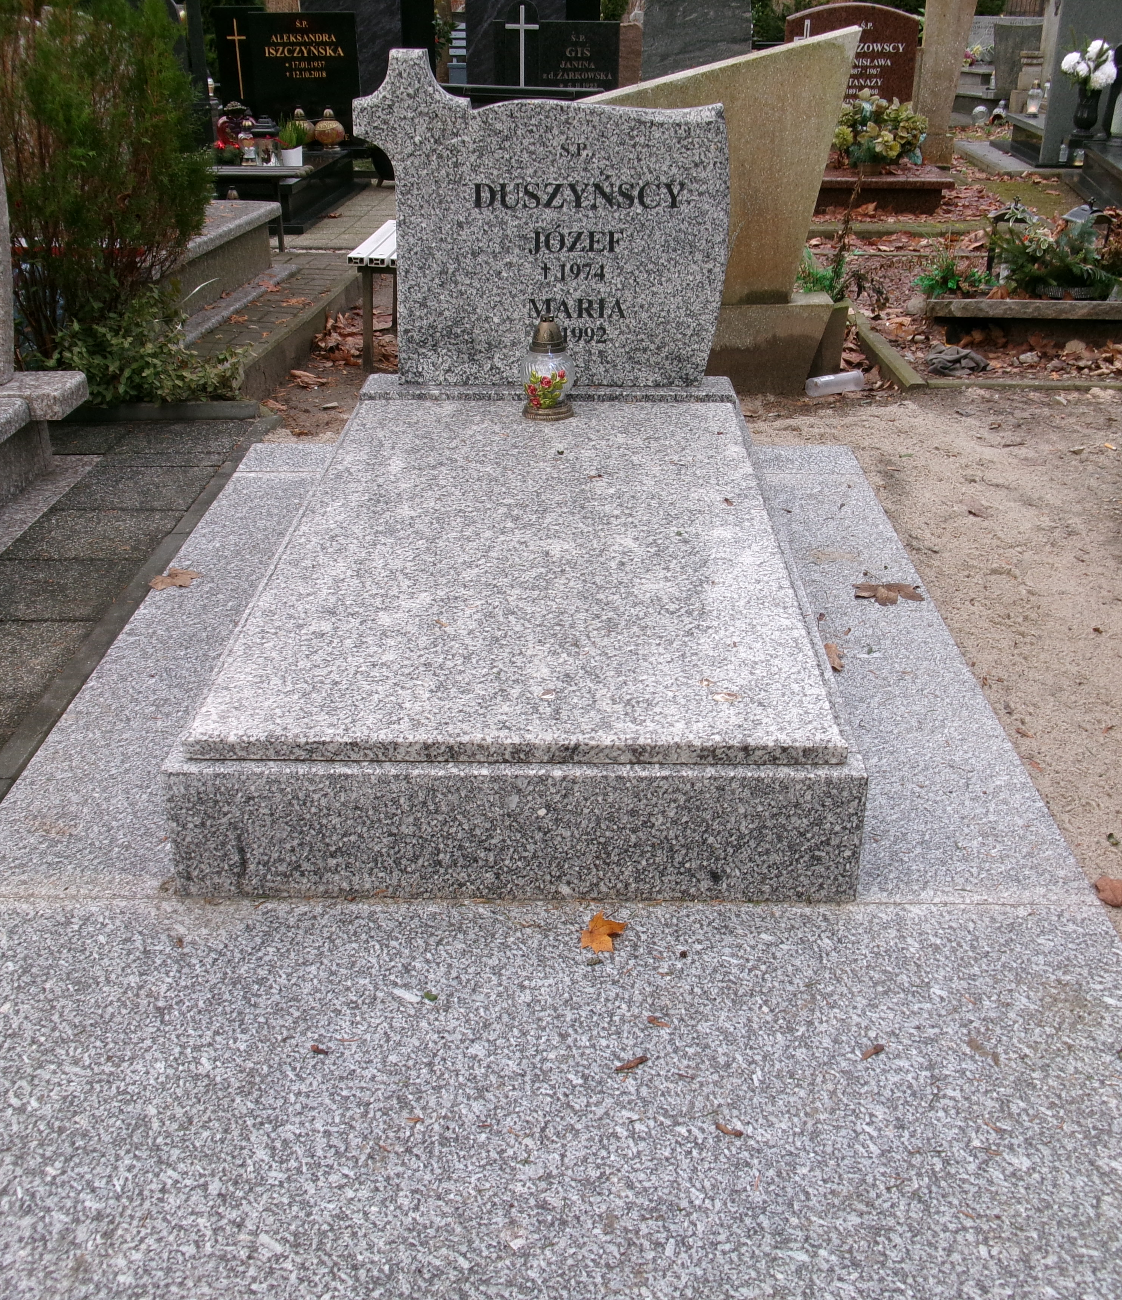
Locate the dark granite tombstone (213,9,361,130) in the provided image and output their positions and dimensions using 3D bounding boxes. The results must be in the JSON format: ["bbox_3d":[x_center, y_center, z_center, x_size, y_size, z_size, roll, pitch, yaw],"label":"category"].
[{"bbox_3d":[-1.558,-3.356,8.131,0.800,0.670,0.120,1,26,3],"label":"dark granite tombstone"}]

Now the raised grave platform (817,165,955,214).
[{"bbox_3d":[1.658,-2.571,7.822,0.920,0.210,0.720,0,26,1],"label":"raised grave platform"}]

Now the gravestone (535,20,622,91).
[{"bbox_3d":[0.097,-3.562,8.400,0.550,0.420,0.080,4,25,9],"label":"gravestone"}]

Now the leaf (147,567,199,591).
[{"bbox_3d":[-0.766,-0.140,2.789,0.100,0.018,0.108,0,25,1],"label":"leaf"}]

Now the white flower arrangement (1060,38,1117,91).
[{"bbox_3d":[2.953,-3.275,7.850,0.300,0.280,0.280,7,26,15],"label":"white flower arrangement"}]

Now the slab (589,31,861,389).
[{"bbox_3d":[0.384,-1.361,4.396,0.990,1.070,0.220,0,26,1],"label":"slab"}]

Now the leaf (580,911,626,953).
[{"bbox_3d":[0.053,0.349,1.740,0.058,0.016,0.078,0,25,1],"label":"leaf"}]

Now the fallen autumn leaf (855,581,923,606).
[{"bbox_3d":[0.718,-0.131,3.064,0.140,0.025,0.105,0,26,1],"label":"fallen autumn leaf"}]

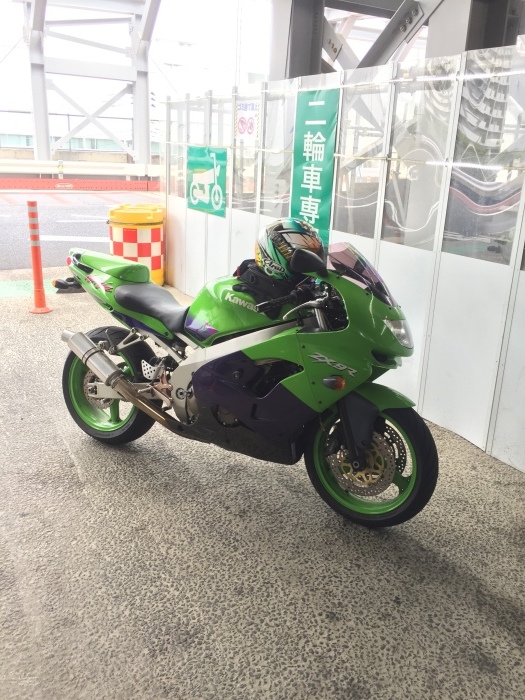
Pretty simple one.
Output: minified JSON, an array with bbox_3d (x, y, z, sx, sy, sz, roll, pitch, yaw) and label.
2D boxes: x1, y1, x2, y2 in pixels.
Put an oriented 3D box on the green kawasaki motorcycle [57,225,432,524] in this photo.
[{"bbox_3d":[-0.156,0.022,2.701,2.030,1.190,0.730,11,20,26],"label":"green kawasaki motorcycle"}]

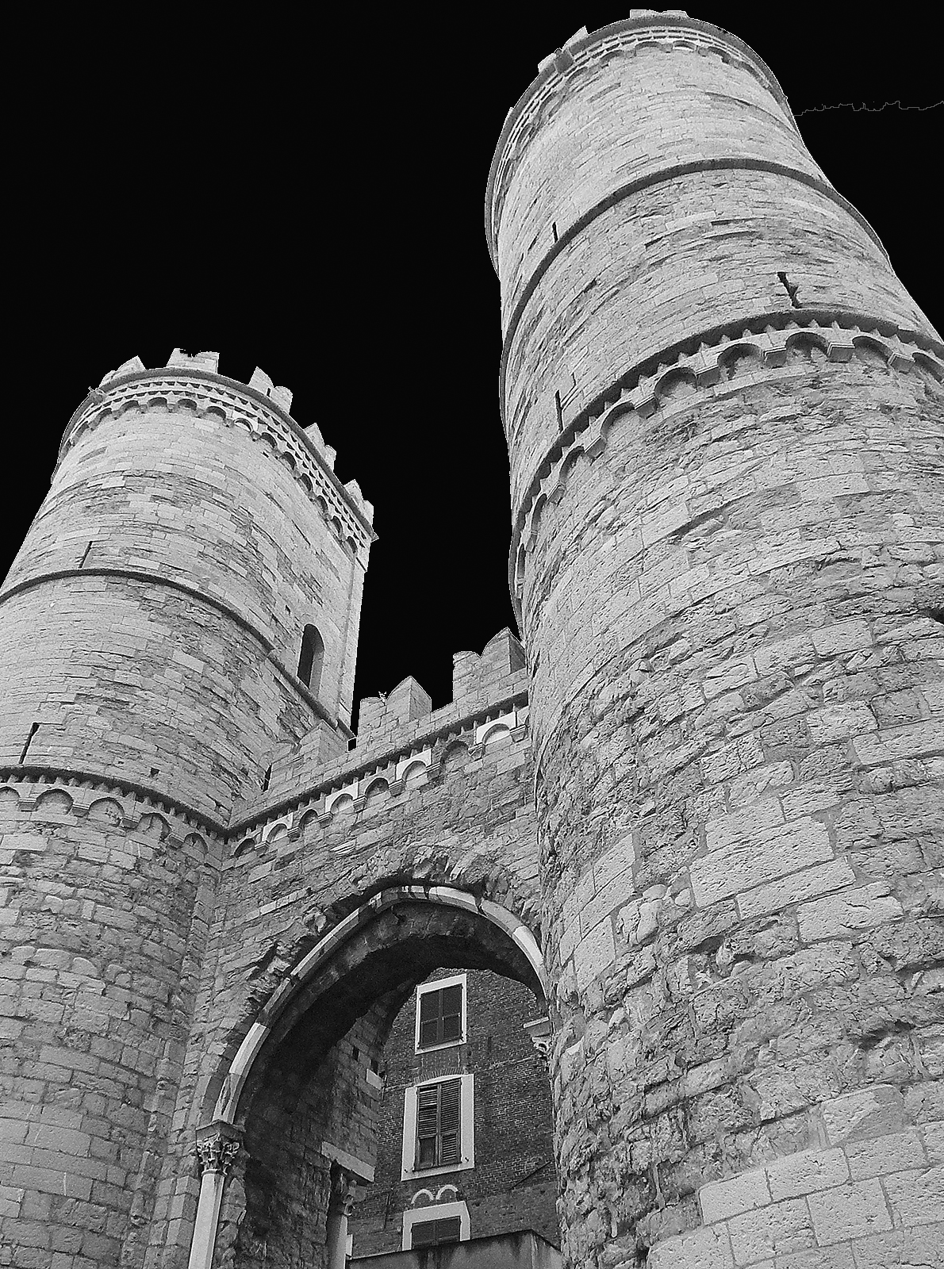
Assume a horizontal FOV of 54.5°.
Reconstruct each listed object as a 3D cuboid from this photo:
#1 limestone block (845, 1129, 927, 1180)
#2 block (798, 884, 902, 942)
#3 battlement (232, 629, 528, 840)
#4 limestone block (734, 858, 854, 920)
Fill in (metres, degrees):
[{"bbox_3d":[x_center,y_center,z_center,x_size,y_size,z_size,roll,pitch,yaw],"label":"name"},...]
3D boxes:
[{"bbox_3d":[2.451,3.083,5.370,0.430,0.186,0.260,-22,-47,22],"label":"limestone block"},{"bbox_3d":[2.606,1.962,6.320,0.662,0.251,0.300,-20,-46,20],"label":"block"},{"bbox_3d":[-1.485,2.134,17.762,8.260,2.310,0.910,-27,-49,26],"label":"battlement"},{"bbox_3d":[2.353,1.885,6.595,0.865,0.191,0.300,-24,-48,24],"label":"limestone block"}]

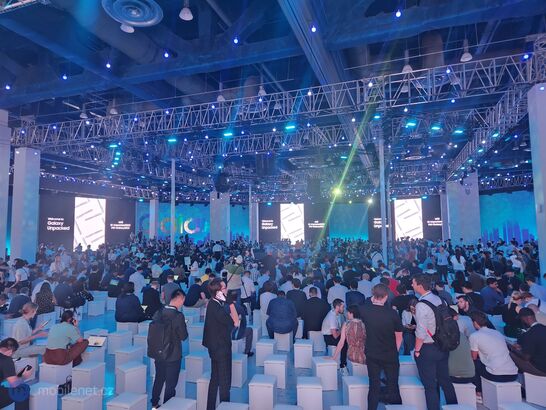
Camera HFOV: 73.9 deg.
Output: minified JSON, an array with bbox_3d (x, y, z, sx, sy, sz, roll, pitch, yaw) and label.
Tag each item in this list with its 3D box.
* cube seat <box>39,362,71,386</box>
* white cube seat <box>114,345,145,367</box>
[{"bbox_3d":[-3.459,2.741,5.796,0.320,0.410,0.320,-2,-5,16],"label":"cube seat"},{"bbox_3d":[-2.573,2.825,6.540,0.330,0.419,0.330,-2,-4,16],"label":"white cube seat"}]

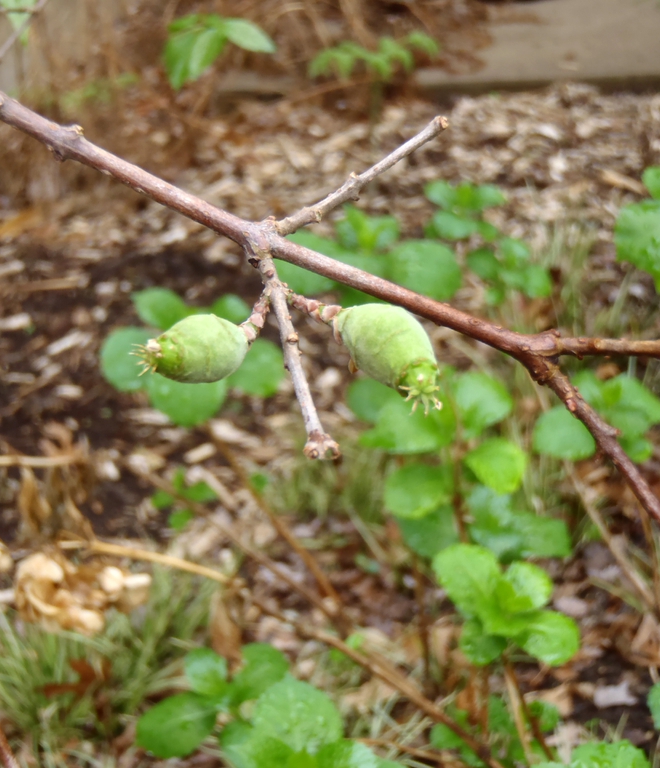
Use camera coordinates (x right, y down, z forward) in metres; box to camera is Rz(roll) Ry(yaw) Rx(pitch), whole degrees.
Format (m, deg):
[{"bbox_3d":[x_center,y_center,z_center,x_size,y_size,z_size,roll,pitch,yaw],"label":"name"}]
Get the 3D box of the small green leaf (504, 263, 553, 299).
[{"bbox_3d":[0.159,-0.083,1.330,0.042,0.009,0.035,27,59,18],"label":"small green leaf"}]

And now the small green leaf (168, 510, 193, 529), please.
[{"bbox_3d":[-0.112,0.101,1.240,0.018,0.007,0.013,0,38,0],"label":"small green leaf"}]

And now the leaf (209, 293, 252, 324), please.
[{"bbox_3d":[-0.073,-0.053,1.210,0.030,0.008,0.038,20,48,19],"label":"leaf"}]

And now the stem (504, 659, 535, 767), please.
[{"bbox_3d":[0.123,0.217,1.085,0.007,0.093,0.007,-14,33,4],"label":"stem"}]

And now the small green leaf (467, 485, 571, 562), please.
[{"bbox_3d":[0.133,0.099,1.170,0.073,0.014,0.051,19,54,10],"label":"small green leaf"}]

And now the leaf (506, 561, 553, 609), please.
[{"bbox_3d":[0.125,0.126,1.040,0.031,0.007,0.026,-36,73,-28],"label":"leaf"}]

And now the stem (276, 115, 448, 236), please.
[{"bbox_3d":[0.007,-0.052,0.417,0.052,0.007,0.007,-32,6,17],"label":"stem"}]

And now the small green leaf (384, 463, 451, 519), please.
[{"bbox_3d":[0.060,0.073,1.140,0.045,0.018,0.037,0,38,0],"label":"small green leaf"}]

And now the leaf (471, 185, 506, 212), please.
[{"bbox_3d":[0.131,-0.155,1.380,0.032,0.007,0.031,0,50,0],"label":"leaf"}]

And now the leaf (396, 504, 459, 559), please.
[{"bbox_3d":[0.069,0.104,1.170,0.044,0.017,0.039,0,38,0],"label":"leaf"}]

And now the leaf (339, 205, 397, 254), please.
[{"bbox_3d":[0.030,-0.124,1.330,0.050,0.021,0.036,0,38,0],"label":"leaf"}]

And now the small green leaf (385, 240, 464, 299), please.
[{"bbox_3d":[0.076,-0.091,1.330,0.061,0.024,0.050,0,38,0],"label":"small green leaf"}]

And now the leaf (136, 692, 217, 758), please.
[{"bbox_3d":[-0.091,0.206,1.000,0.053,0.012,0.040,-24,56,-18],"label":"leaf"}]

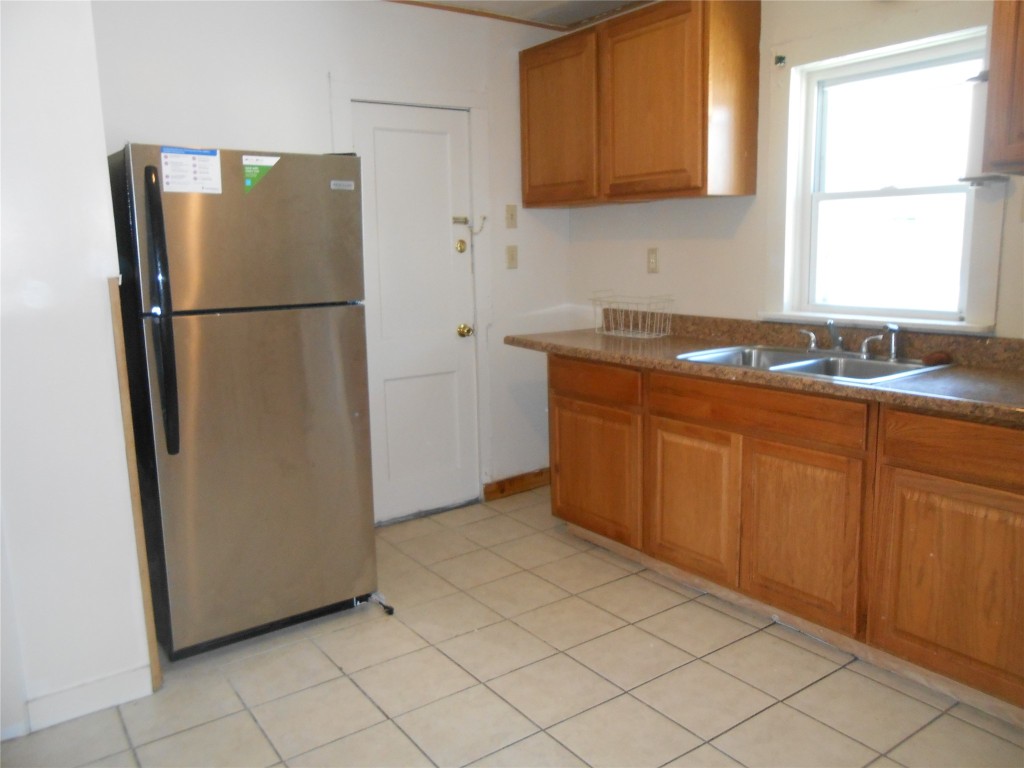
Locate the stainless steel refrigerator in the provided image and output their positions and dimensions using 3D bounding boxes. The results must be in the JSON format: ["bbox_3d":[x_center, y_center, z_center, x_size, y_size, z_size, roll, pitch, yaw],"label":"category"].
[{"bbox_3d":[-1.018,0.025,2.895,0.743,1.678,0.765,-8,11,-35],"label":"stainless steel refrigerator"}]

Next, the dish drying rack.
[{"bbox_3d":[0.584,-0.335,3.748,0.195,0.200,0.380,-8,11,-35],"label":"dish drying rack"}]

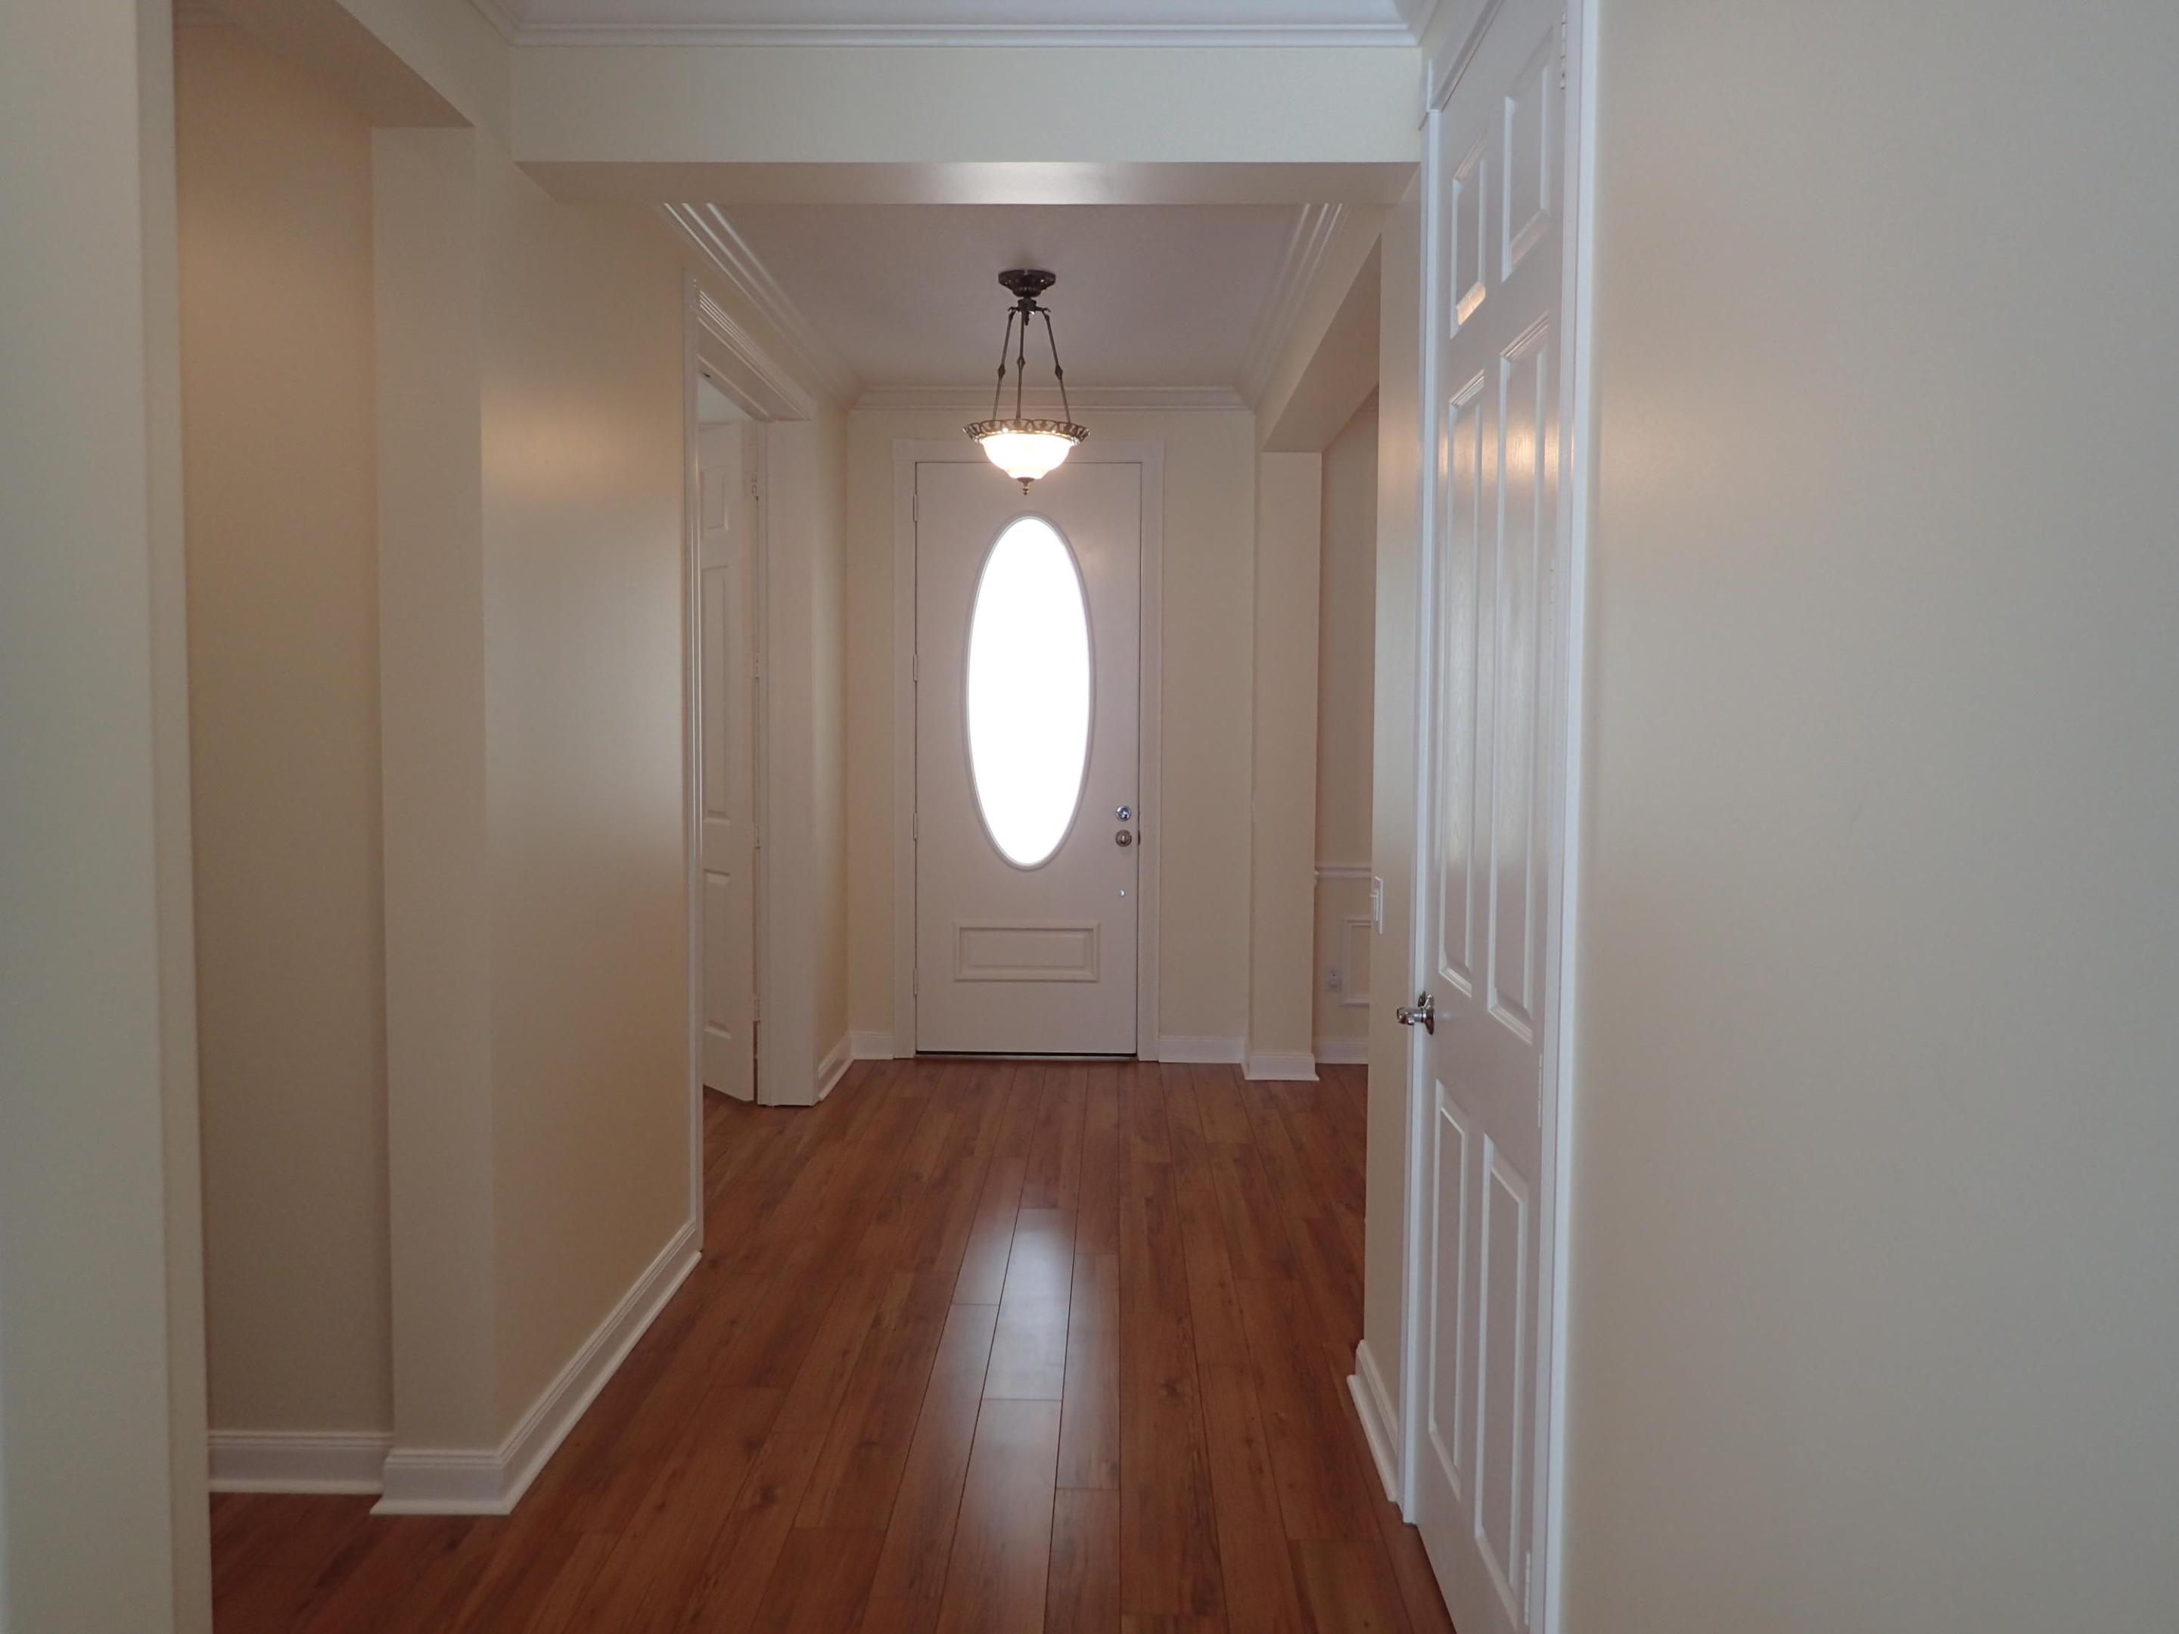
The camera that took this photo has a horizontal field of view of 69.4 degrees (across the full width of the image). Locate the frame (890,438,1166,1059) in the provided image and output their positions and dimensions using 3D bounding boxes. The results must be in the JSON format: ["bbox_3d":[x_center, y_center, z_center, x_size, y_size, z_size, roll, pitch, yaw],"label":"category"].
[{"bbox_3d":[-0.254,-0.260,6.417,1.102,2.519,0.130,0,4,1],"label":"frame"}]

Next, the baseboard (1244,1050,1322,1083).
[{"bbox_3d":[0.748,0.970,6.118,0.278,0.113,0.030,0,4,1],"label":"baseboard"}]

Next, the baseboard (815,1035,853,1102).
[{"bbox_3d":[-0.980,0.962,6.105,0.026,0.113,0.705,0,4,1],"label":"baseboard"}]

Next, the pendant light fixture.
[{"bbox_3d":[-0.188,-1.287,4.701,0.380,0.640,0.380,0,4,1],"label":"pendant light fixture"}]

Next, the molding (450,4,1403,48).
[{"bbox_3d":[-0.214,-1.433,2.785,1.630,0.105,0.085,0,4,1],"label":"molding"}]

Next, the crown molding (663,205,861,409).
[{"bbox_3d":[-0.945,-1.566,4.779,0.085,0.105,3.045,0,4,1],"label":"crown molding"}]

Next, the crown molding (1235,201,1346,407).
[{"bbox_3d":[0.592,-1.556,4.753,0.085,0.105,3.045,0,4,1],"label":"crown molding"}]

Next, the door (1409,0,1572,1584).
[{"bbox_3d":[0.594,0.056,2.329,0.040,2.405,0.760,0,4,1],"label":"door"}]

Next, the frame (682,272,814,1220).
[{"bbox_3d":[-1.093,-0.160,4.809,0.220,2.518,1.740,0,4,1],"label":"frame"}]

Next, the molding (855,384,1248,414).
[{"bbox_3d":[-0.149,-1.657,6.242,1.620,0.105,0.085,0,4,1],"label":"molding"}]

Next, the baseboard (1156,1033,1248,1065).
[{"bbox_3d":[0.463,0.949,6.428,0.349,0.113,0.028,0,4,1],"label":"baseboard"}]

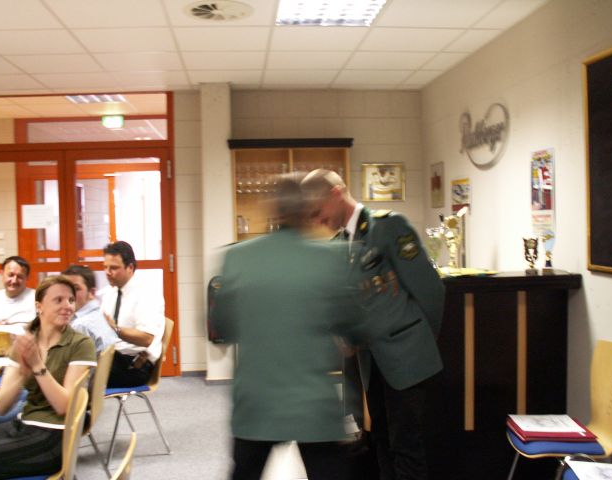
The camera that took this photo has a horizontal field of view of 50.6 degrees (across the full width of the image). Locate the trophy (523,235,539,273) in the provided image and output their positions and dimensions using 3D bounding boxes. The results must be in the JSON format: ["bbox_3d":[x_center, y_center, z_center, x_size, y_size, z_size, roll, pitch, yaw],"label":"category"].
[{"bbox_3d":[1.150,0.077,3.309,0.080,0.185,0.060,-1,2,5],"label":"trophy"}]

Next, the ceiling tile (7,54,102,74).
[{"bbox_3d":[-1.815,-1.288,4.716,0.620,0.020,0.620,-2,2,-6],"label":"ceiling tile"}]

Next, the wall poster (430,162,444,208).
[{"bbox_3d":[1.127,-0.466,5.536,0.020,0.379,0.344,-2,3,-6],"label":"wall poster"}]

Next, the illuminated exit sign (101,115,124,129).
[{"bbox_3d":[-2.131,-1.305,7.125,0.270,0.156,0.080,-2,2,-6],"label":"illuminated exit sign"}]

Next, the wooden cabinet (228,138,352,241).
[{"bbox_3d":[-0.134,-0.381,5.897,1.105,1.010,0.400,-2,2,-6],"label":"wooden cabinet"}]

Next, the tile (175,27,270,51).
[{"bbox_3d":[-0.534,-1.297,4.160,0.615,0.020,0.615,-2,3,-6],"label":"tile"}]

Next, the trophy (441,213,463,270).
[{"bbox_3d":[0.829,0.014,3.688,0.106,0.310,0.094,-2,2,-6],"label":"trophy"}]

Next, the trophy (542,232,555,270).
[{"bbox_3d":[1.278,0.062,3.434,0.075,0.200,0.060,-1,2,5],"label":"trophy"}]

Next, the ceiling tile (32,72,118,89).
[{"bbox_3d":[-1.903,-1.332,5.402,0.595,0.020,0.625,-2,2,-6],"label":"ceiling tile"}]

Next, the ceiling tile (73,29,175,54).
[{"bbox_3d":[-1.150,-1.290,4.155,0.620,0.020,0.620,-2,2,-6],"label":"ceiling tile"}]

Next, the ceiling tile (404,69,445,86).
[{"bbox_3d":[0.983,-1.398,5.545,0.232,0.020,0.615,-2,3,-6],"label":"ceiling tile"}]

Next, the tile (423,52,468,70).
[{"bbox_3d":[1.057,-1.386,5.025,0.240,0.020,0.620,-2,2,-6],"label":"tile"}]

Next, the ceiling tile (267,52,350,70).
[{"bbox_3d":[0.015,-1.346,4.832,0.615,0.020,0.615,-2,3,-6],"label":"ceiling tile"}]

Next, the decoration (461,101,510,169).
[{"bbox_3d":[1.253,-0.721,4.604,0.042,0.435,0.870,-2,2,-6],"label":"decoration"}]

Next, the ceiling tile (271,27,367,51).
[{"bbox_3d":[0.077,-1.337,4.287,0.620,0.020,0.620,-2,2,-6],"label":"ceiling tile"}]

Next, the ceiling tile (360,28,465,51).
[{"bbox_3d":[0.694,-1.350,4.353,0.620,0.020,0.620,-2,2,-6],"label":"ceiling tile"}]

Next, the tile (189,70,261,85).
[{"bbox_3d":[-0.660,-1.355,5.383,0.615,0.020,0.615,-2,3,-6],"label":"tile"}]

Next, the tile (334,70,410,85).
[{"bbox_3d":[0.564,-1.389,5.503,0.615,0.020,0.615,-2,3,-6],"label":"tile"}]

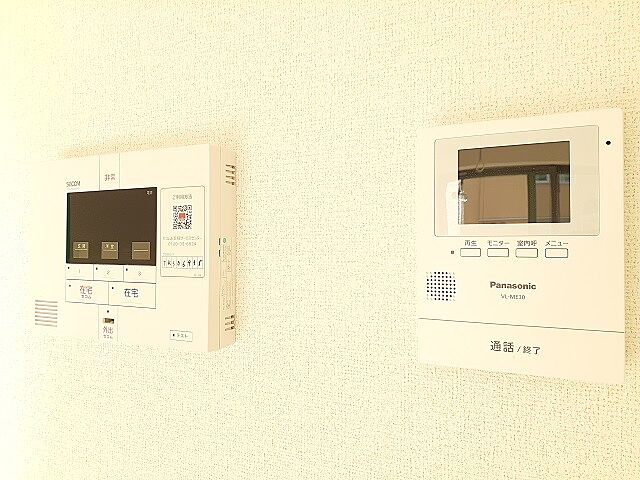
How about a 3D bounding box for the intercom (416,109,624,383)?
[{"bbox_3d":[0.135,0.004,0.348,0.128,0.171,0.024,0,-1,25],"label":"intercom"}]

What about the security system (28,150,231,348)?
[{"bbox_3d":[-0.191,0.008,0.493,0.232,0.177,0.041,0,-1,25],"label":"security system"}]

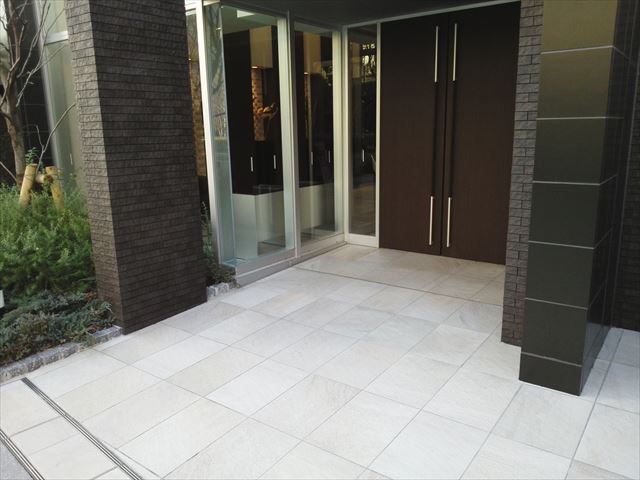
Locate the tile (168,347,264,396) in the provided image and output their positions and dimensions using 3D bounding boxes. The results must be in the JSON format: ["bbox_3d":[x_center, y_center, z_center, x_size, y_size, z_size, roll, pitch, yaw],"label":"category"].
[{"bbox_3d":[-0.702,0.897,3.440,0.393,0.024,0.605,8,17,35],"label":"tile"}]

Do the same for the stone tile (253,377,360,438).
[{"bbox_3d":[-0.067,1.000,3.025,0.400,0.020,0.600,8,17,36],"label":"stone tile"}]

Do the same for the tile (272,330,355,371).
[{"bbox_3d":[-0.034,0.824,3.735,0.400,0.020,0.600,8,17,35],"label":"tile"}]

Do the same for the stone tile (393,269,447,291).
[{"bbox_3d":[1.054,0.423,5.175,0.400,0.020,0.600,8,17,36],"label":"stone tile"}]

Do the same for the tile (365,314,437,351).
[{"bbox_3d":[0.648,0.740,3.979,0.400,0.020,0.600,8,17,35],"label":"tile"}]

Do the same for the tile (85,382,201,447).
[{"bbox_3d":[-1.071,1.043,3.020,0.400,0.020,0.600,8,17,36],"label":"tile"}]

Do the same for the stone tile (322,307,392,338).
[{"bbox_3d":[0.325,0.695,4.211,0.400,0.020,0.600,8,17,35],"label":"stone tile"}]

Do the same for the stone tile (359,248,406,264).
[{"bbox_3d":[0.768,0.209,6.066,0.393,0.024,0.604,8,17,35],"label":"stone tile"}]

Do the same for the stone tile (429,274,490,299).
[{"bbox_3d":[1.387,0.469,4.934,0.400,0.020,0.600,8,17,36],"label":"stone tile"}]

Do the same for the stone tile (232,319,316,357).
[{"bbox_3d":[-0.347,0.770,3.912,0.393,0.024,0.605,8,17,35],"label":"stone tile"}]

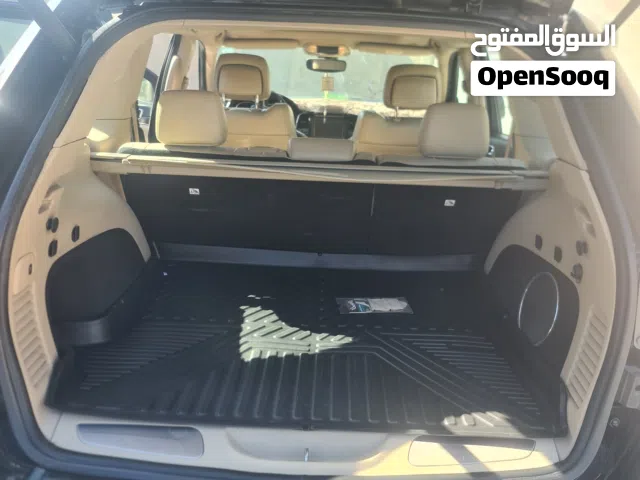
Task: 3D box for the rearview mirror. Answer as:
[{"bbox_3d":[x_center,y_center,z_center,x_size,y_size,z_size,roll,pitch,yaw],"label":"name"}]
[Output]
[{"bbox_3d":[0.039,-1.042,2.760,0.245,0.070,0.045,8,25,14],"label":"rearview mirror"}]

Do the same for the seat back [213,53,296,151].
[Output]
[{"bbox_3d":[-0.369,-0.453,2.321,0.530,0.860,0.260,3,36,0],"label":"seat back"}]

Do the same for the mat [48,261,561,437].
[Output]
[{"bbox_3d":[-0.017,0.229,1.329,1.153,0.050,0.765,2,25,1],"label":"mat"}]

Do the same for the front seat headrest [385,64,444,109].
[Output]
[{"bbox_3d":[0.441,-0.722,2.180,0.260,0.185,0.120,2,33,1],"label":"front seat headrest"}]

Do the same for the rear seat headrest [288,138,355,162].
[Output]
[{"bbox_3d":[0.005,-0.285,1.470,0.213,0.080,0.090,2,25,1],"label":"rear seat headrest"}]

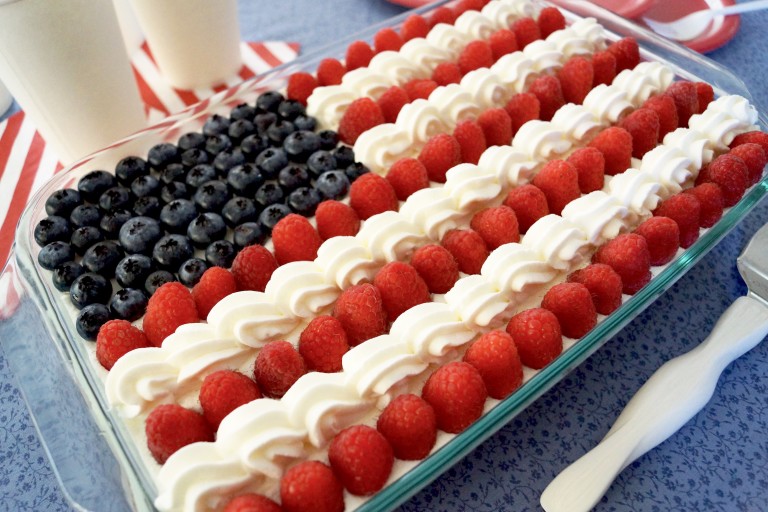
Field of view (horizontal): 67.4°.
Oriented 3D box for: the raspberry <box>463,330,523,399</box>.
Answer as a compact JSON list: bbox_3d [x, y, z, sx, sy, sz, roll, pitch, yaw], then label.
[{"bbox_3d":[0.039,0.037,0.204,0.022,0.023,0.022,-2,53,2],"label":"raspberry"}]

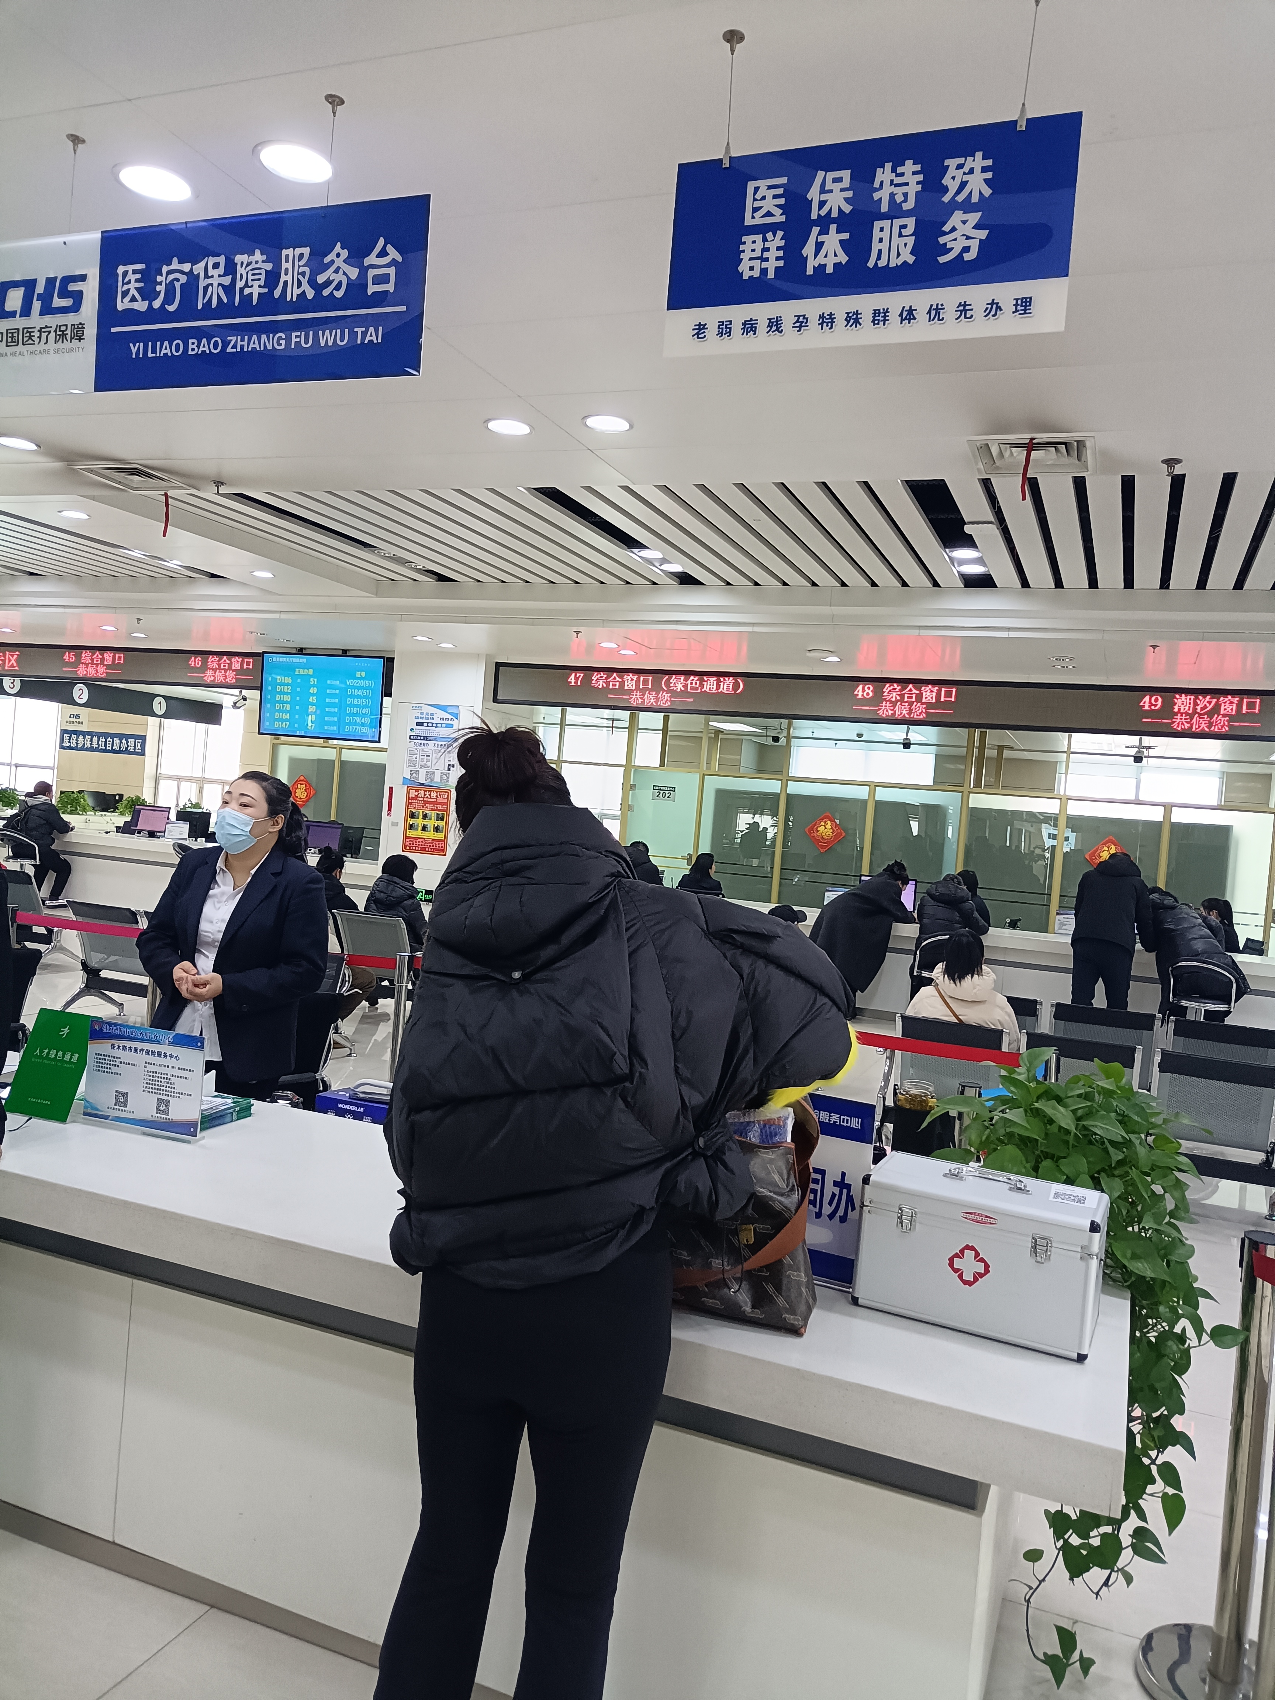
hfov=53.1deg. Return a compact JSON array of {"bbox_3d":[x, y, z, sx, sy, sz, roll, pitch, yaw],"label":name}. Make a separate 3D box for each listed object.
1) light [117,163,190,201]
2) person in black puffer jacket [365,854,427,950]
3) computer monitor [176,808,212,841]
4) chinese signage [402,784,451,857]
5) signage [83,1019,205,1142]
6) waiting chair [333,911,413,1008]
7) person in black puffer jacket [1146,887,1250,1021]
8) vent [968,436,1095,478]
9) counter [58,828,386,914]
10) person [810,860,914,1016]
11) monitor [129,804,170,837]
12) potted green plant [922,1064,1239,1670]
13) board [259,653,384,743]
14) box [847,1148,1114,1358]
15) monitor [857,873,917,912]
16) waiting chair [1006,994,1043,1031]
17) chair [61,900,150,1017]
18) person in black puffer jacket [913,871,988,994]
[{"bbox_3d":[-1.115,-1.543,2.954,0.178,0.030,0.178,5,1,21],"label":"light"},{"bbox_3d":[-1.718,0.633,9.171,0.520,1.240,0.720,5,1,27],"label":"person in black puffer jacket"},{"bbox_3d":[-4.886,-0.254,14.063,0.490,0.325,0.190,5,1,22],"label":"computer monitor"},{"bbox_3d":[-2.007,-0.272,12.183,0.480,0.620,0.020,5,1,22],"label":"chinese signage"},{"bbox_3d":[-1.049,0.486,2.718,0.300,0.220,0.050,5,1,19],"label":"signage"},{"bbox_3d":[-1.649,0.794,8.337,0.540,0.770,0.570,5,1,22],"label":"waiting chair"},{"bbox_3d":[4.239,1.035,9.739,0.600,1.360,0.850,5,1,4],"label":"person in black puffer jacket"},{"bbox_3d":[1.404,-1.381,4.507,0.420,0.040,0.440,6,1,21],"label":"vent"},{"bbox_3d":[-4.505,0.479,13.979,4.400,0.880,0.800,5,1,21],"label":"counter"},{"bbox_3d":[1.940,0.787,10.967,0.800,1.430,0.550,4,1,-19],"label":"person"},{"bbox_3d":[-5.447,-0.310,14.287,0.500,0.351,0.190,5,1,22],"label":"monitor"},{"bbox_3d":[0.741,0.878,2.194,0.510,1.050,0.410,5,1,22],"label":"potted green plant"},{"bbox_3d":[-3.110,-1.505,12.581,1.450,0.830,0.080,5,4,21],"label":"board"},{"bbox_3d":[0.559,0.644,2.071,0.360,0.216,0.185,6,1,25],"label":"box"},{"bbox_3d":[2.239,0.443,11.465,0.510,0.380,0.160,5,1,21],"label":"monitor"},{"bbox_3d":[1.940,1.132,7.067,0.520,0.750,0.640,6,1,21],"label":"waiting chair"},{"bbox_3d":[-2.994,0.685,7.560,0.530,0.750,0.640,6,1,21],"label":"chair"},{"bbox_3d":[2.440,0.812,9.989,0.560,1.220,0.680,6,1,27],"label":"person in black puffer jacket"}]

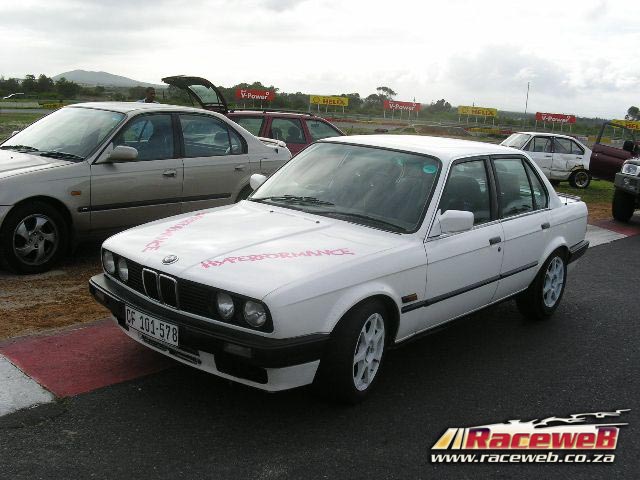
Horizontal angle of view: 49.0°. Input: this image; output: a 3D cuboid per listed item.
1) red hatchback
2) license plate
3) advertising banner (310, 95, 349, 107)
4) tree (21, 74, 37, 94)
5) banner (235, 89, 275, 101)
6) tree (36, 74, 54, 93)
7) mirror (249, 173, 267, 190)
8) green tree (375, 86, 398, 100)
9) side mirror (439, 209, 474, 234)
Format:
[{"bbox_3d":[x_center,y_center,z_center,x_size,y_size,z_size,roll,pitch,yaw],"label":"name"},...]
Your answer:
[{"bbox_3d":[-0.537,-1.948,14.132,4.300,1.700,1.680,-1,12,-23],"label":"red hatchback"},{"bbox_3d":[-0.857,0.433,3.567,0.440,0.115,0.020,13,15,38],"label":"license plate"},{"bbox_3d":[1.244,-18.201,92.000,5.000,1.300,0.120,4,11,-1],"label":"advertising banner"},{"bbox_3d":[-49.786,-26.388,120.000,2.900,3.600,2.900,4,11,-1],"label":"tree"},{"bbox_3d":[-8.577,-19.026,92.000,5.200,1.350,0.120,4,11,-1],"label":"banner"},{"bbox_3d":[-46.883,-26.473,120.000,3.200,3.600,3.100,4,11,-1],"label":"tree"},{"bbox_3d":[-0.466,-0.408,5.154,0.200,0.140,0.110,13,15,38],"label":"mirror"},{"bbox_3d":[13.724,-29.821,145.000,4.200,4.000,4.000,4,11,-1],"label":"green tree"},{"bbox_3d":[0.806,-0.104,4.162,0.200,0.140,0.110,13,15,38],"label":"side mirror"}]

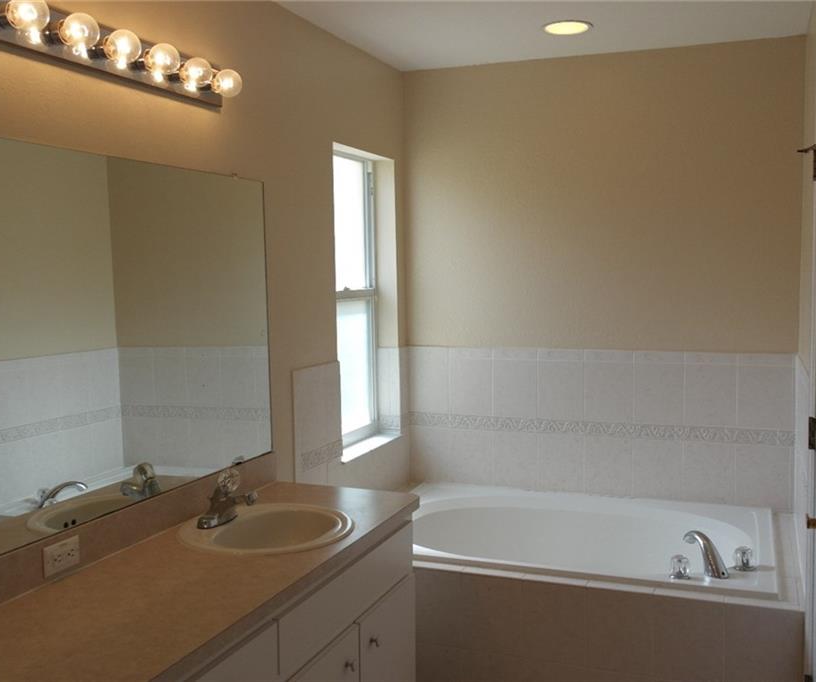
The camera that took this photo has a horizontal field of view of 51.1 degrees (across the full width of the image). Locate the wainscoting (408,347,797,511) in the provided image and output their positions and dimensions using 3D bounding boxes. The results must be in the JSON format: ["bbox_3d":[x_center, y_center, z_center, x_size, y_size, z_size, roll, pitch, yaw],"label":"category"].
[{"bbox_3d":[0.769,0.353,3.663,1.628,0.634,0.020,1,5,22],"label":"wainscoting"}]

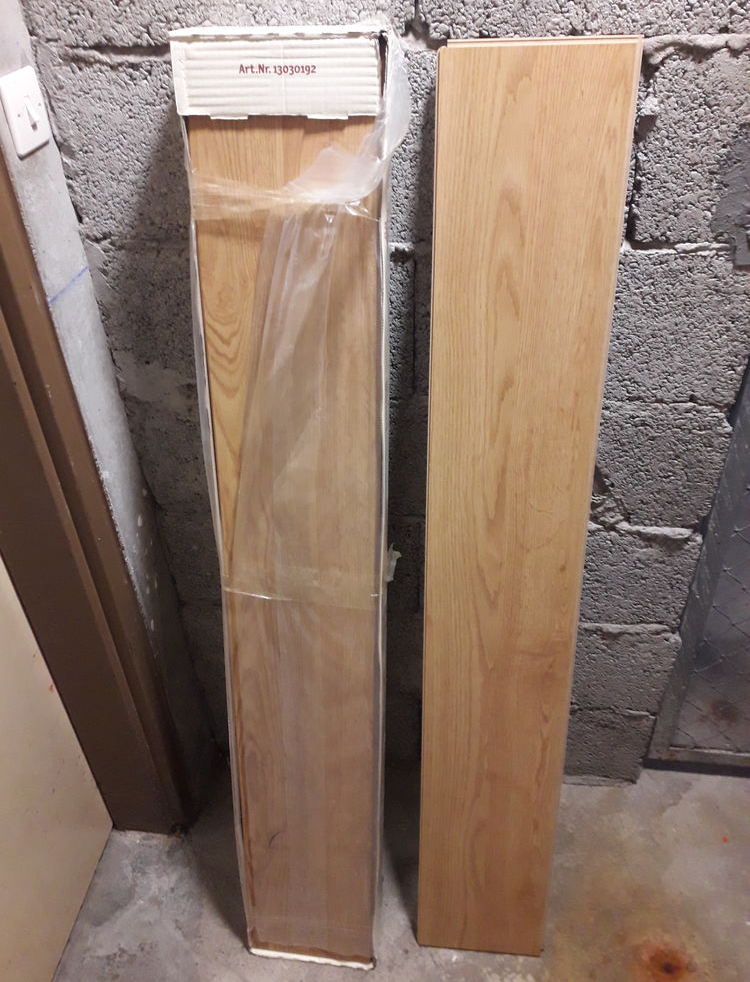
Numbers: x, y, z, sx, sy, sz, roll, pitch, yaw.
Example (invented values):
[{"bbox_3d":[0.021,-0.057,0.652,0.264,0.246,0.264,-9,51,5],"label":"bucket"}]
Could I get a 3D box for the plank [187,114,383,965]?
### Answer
[{"bbox_3d":[-0.095,0.161,1.061,0.197,1.260,0.056,3,24,6],"label":"plank"}]

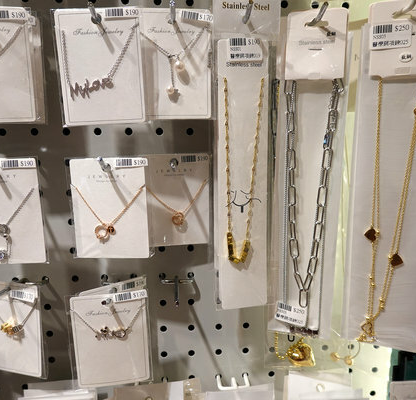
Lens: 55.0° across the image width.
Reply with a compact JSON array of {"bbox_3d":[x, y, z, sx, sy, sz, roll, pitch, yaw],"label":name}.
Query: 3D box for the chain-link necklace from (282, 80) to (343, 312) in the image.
[{"bbox_3d":[0.082,0.001,0.321,0.045,0.188,0.010,0,10,0],"label":"chain-link necklace"}]

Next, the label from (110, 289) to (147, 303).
[{"bbox_3d":[-0.057,0.072,0.298,0.026,0.007,0.001,-4,17,-14],"label":"label"}]

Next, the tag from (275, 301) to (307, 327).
[{"bbox_3d":[0.071,0.097,0.340,0.026,0.017,0.001,9,5,8],"label":"tag"}]

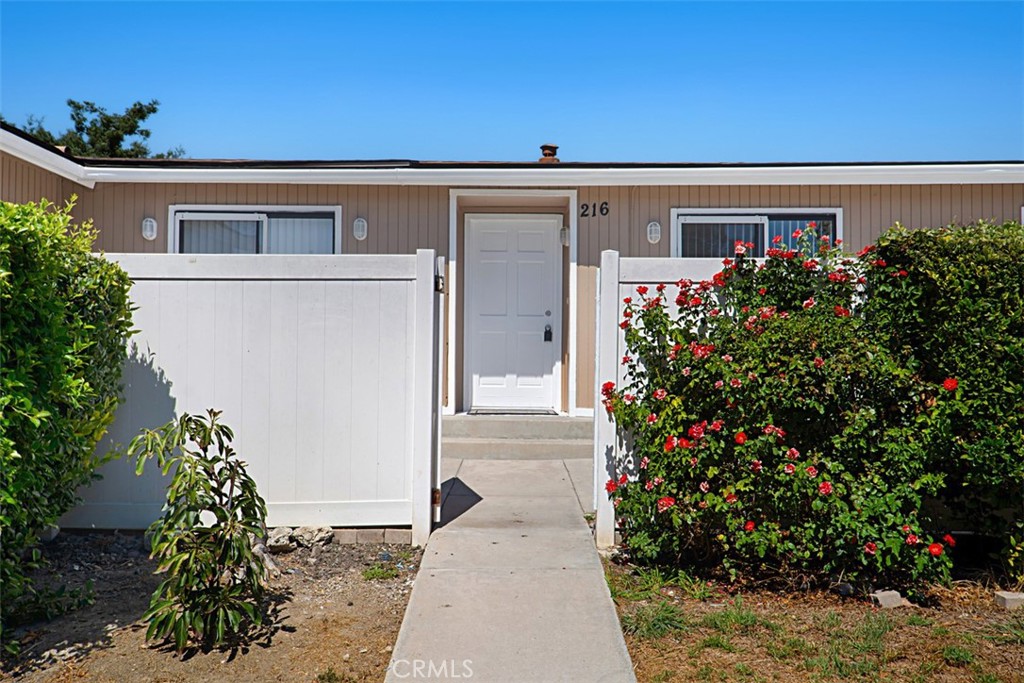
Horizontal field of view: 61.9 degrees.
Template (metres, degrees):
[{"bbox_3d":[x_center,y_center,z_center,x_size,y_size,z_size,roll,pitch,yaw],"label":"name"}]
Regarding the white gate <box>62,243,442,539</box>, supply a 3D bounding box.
[{"bbox_3d":[-1.570,0.320,4.860,2.300,1.665,0.110,0,0,0],"label":"white gate"}]

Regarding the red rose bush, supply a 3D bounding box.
[{"bbox_3d":[1.360,0.300,4.320,1.740,1.770,0.950,0,0,0],"label":"red rose bush"}]

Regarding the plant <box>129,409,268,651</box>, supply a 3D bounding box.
[{"bbox_3d":[-1.250,0.730,3.420,0.550,0.930,0.520,0,0,0],"label":"plant"}]

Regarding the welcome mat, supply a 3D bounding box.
[{"bbox_3d":[0.010,0.738,8.930,0.920,0.015,0.550,0,0,0],"label":"welcome mat"}]

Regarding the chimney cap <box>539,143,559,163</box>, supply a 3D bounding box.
[{"bbox_3d":[0.430,-2.200,10.000,0.230,0.240,0.230,0,0,0],"label":"chimney cap"}]

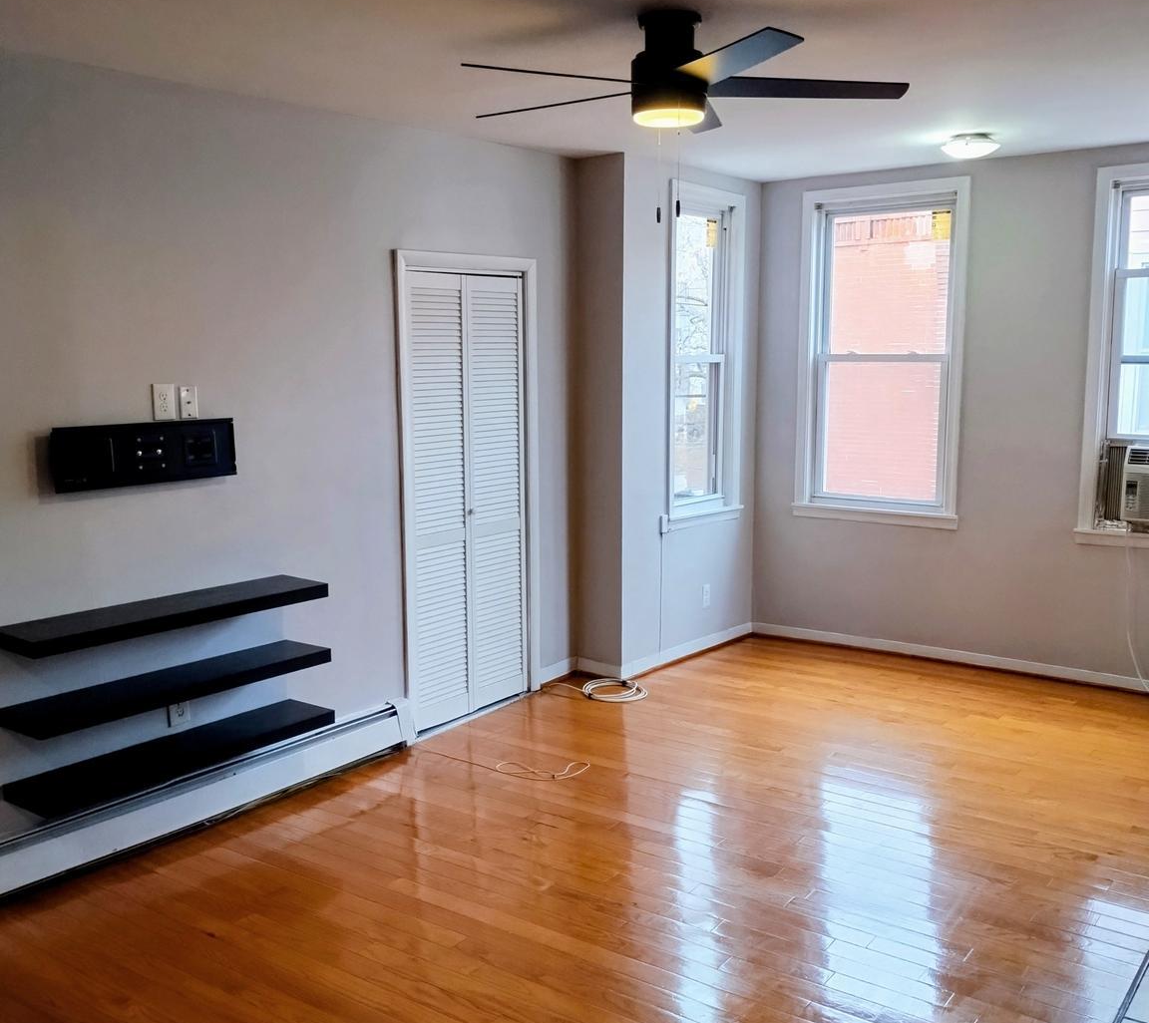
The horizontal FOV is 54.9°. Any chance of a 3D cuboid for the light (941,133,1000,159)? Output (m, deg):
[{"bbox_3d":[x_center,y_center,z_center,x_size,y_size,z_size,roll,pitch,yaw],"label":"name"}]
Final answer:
[{"bbox_3d":[1.769,-1.619,4.932,0.275,0.100,0.275,3,9,19],"label":"light"}]

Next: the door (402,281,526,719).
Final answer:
[{"bbox_3d":[-0.474,-0.058,5.132,0.045,2.015,0.755,7,11,38],"label":"door"}]

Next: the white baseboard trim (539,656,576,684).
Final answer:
[{"bbox_3d":[-0.088,0.820,5.708,0.016,0.085,0.300,7,11,38],"label":"white baseboard trim"}]

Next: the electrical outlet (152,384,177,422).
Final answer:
[{"bbox_3d":[-1.428,-0.380,3.857,0.009,0.124,0.080,7,11,38],"label":"electrical outlet"}]

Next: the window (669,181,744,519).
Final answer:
[{"bbox_3d":[0.691,-0.854,5.997,0.130,1.750,0.720,7,11,41],"label":"window"}]

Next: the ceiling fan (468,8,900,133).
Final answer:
[{"bbox_3d":[0.227,-1.225,3.056,1.250,0.300,1.290,-7,11,-36],"label":"ceiling fan"}]

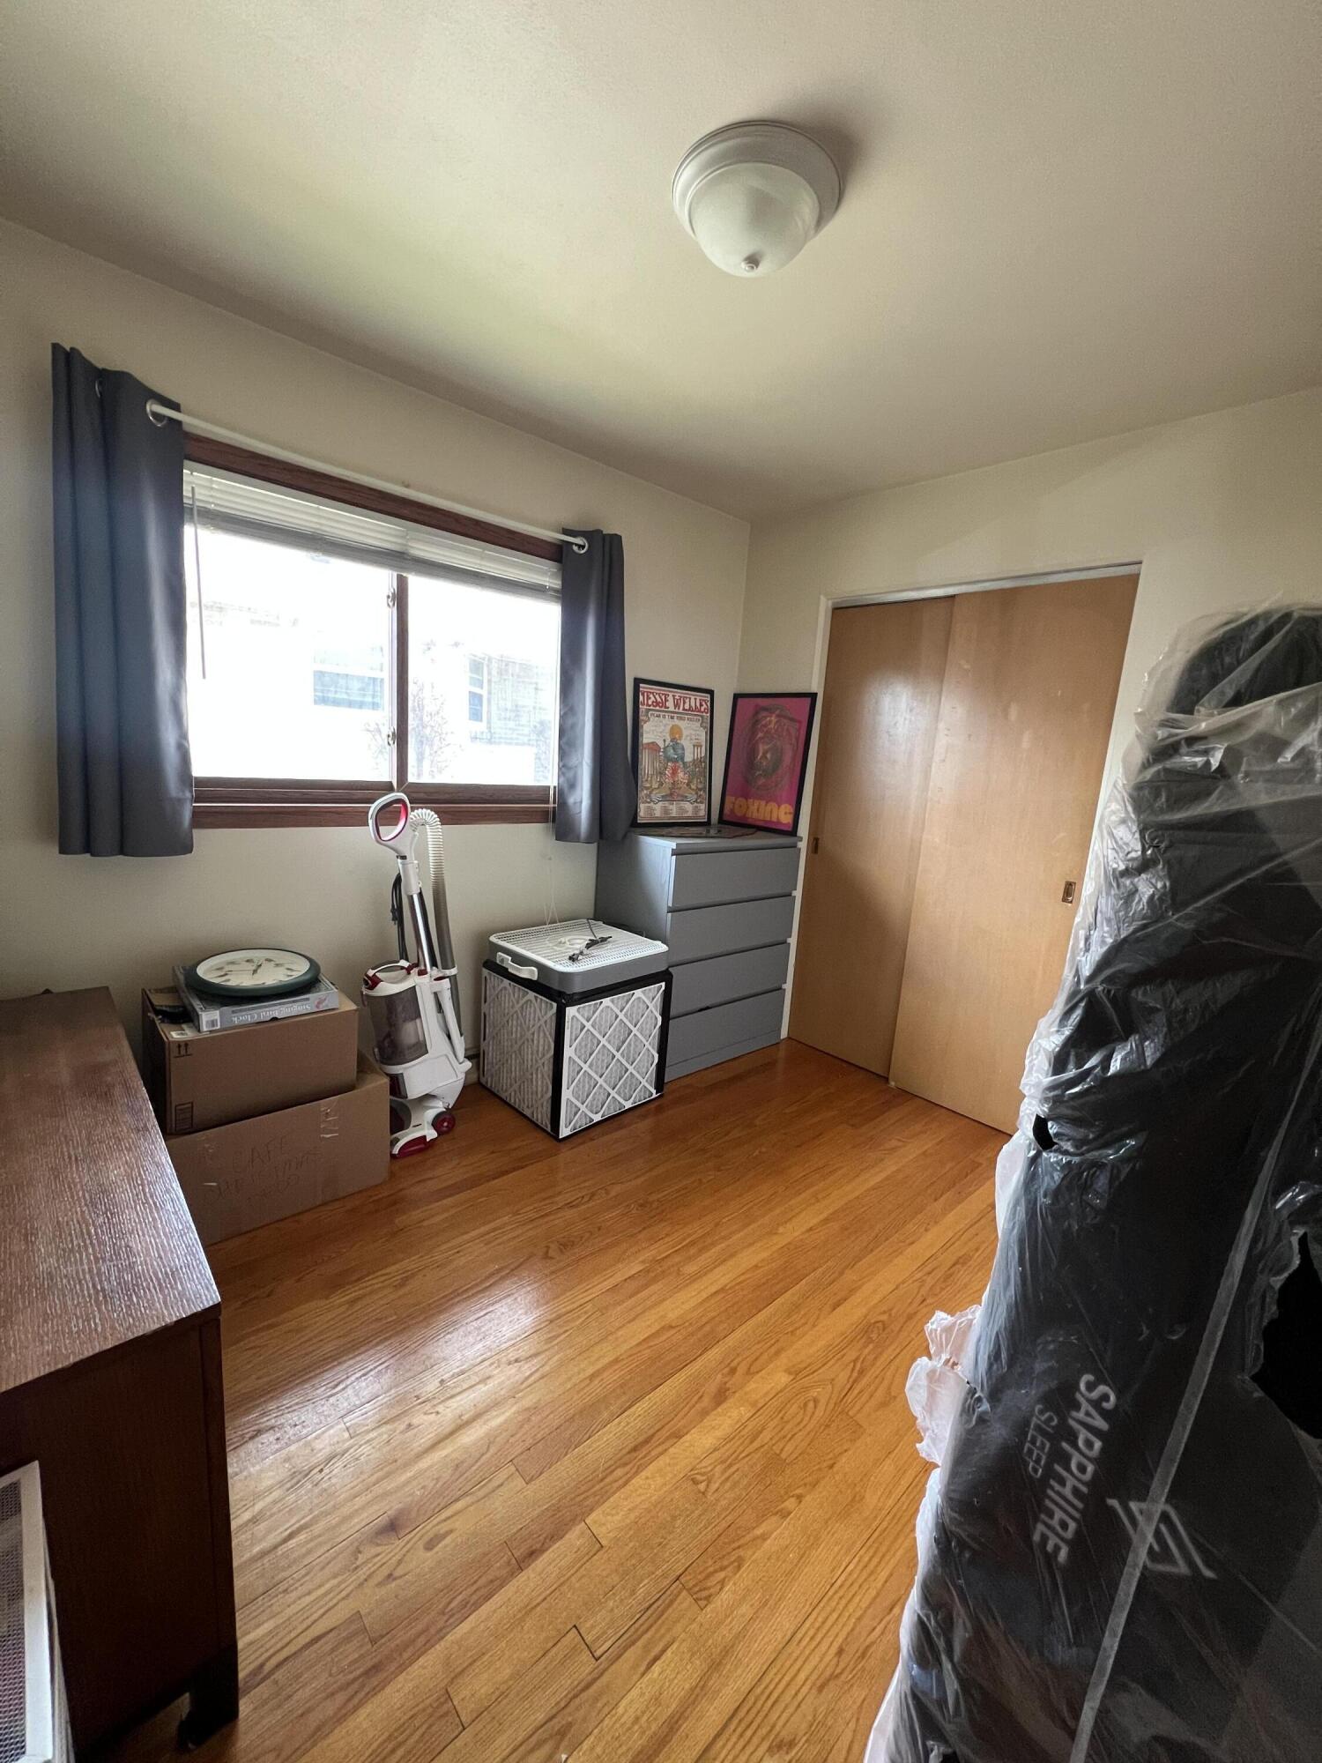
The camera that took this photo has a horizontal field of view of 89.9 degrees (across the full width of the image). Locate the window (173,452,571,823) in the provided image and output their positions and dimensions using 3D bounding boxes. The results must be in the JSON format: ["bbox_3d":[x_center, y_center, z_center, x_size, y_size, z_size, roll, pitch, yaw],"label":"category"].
[{"bbox_3d":[-0.865,-0.707,2.200,1.350,1.050,0.060,-6,15,-41],"label":"window"}]

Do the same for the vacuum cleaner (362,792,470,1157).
[{"bbox_3d":[-0.825,0.296,2.268,0.280,1.170,0.370,13,15,39],"label":"vacuum cleaner"}]

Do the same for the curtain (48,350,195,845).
[{"bbox_3d":[-1.332,-0.631,1.639,0.306,1.140,0.120,-6,15,-41],"label":"curtain"}]

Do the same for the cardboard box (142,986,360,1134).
[{"bbox_3d":[-1.174,0.467,1.920,0.440,0.250,0.390,-6,15,-41],"label":"cardboard box"}]

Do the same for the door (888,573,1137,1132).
[{"bbox_3d":[1.252,-0.059,2.492,0.035,2.010,0.603,-6,15,-41],"label":"door"}]

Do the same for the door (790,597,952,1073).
[{"bbox_3d":[0.924,-0.165,2.918,0.035,2.010,0.595,-6,15,-41],"label":"door"}]

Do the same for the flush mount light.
[{"bbox_3d":[0.180,-1.264,1.288,0.322,0.130,0.322,3,11,-1],"label":"flush mount light"}]

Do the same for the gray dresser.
[{"bbox_3d":[0.153,0.286,3.040,0.802,1.005,0.480,-6,15,-41],"label":"gray dresser"}]

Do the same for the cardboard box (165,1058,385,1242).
[{"bbox_3d":[-1.200,0.755,1.977,0.628,0.340,0.390,-6,15,-41],"label":"cardboard box"}]

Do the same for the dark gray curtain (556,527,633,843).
[{"bbox_3d":[-0.254,-0.741,2.586,0.340,1.155,0.120,-6,15,-41],"label":"dark gray curtain"}]

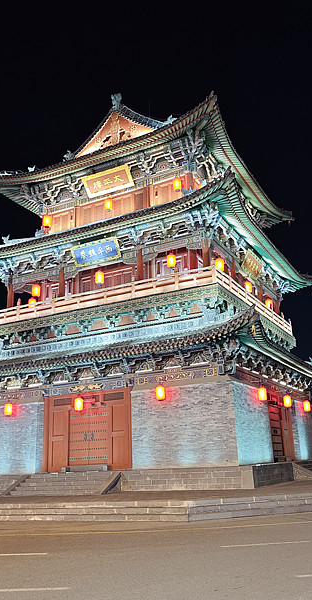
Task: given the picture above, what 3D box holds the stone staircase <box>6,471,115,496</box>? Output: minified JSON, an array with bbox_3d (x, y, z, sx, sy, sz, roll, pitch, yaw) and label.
[{"bbox_3d":[-3.625,7.403,21.347,4.300,0.760,1.700,-11,-19,25],"label":"stone staircase"}]

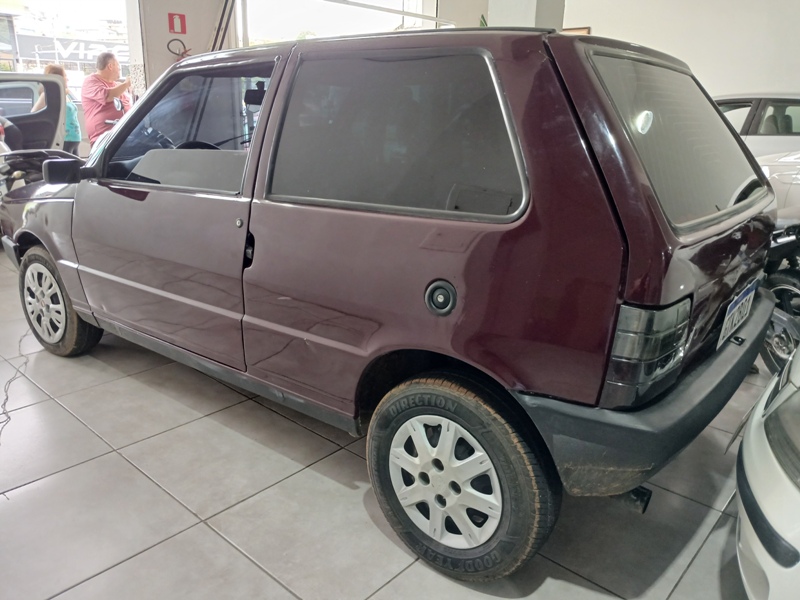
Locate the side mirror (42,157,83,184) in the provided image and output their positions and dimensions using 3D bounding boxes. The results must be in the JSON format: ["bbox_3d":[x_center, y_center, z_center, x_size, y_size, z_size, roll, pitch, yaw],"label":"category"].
[{"bbox_3d":[-1.287,-0.486,2.300,0.078,0.094,0.141,14,21,35],"label":"side mirror"}]

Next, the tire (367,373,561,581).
[{"bbox_3d":[0.162,0.476,1.697,0.564,0.564,0.169,14,21,35],"label":"tire"}]

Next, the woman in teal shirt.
[{"bbox_3d":[-3.424,-1.544,6.131,0.422,1.596,0.482,-8,19,-29],"label":"woman in teal shirt"}]

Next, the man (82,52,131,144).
[{"bbox_3d":[-2.860,-1.522,5.932,0.482,1.707,0.542,-12,22,-38],"label":"man"}]

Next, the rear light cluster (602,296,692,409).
[{"bbox_3d":[0.527,0.116,1.288,0.122,0.244,0.149,14,21,35],"label":"rear light cluster"}]

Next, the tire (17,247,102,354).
[{"bbox_3d":[-1.721,-0.002,3.055,0.564,0.564,0.169,14,21,35],"label":"tire"}]

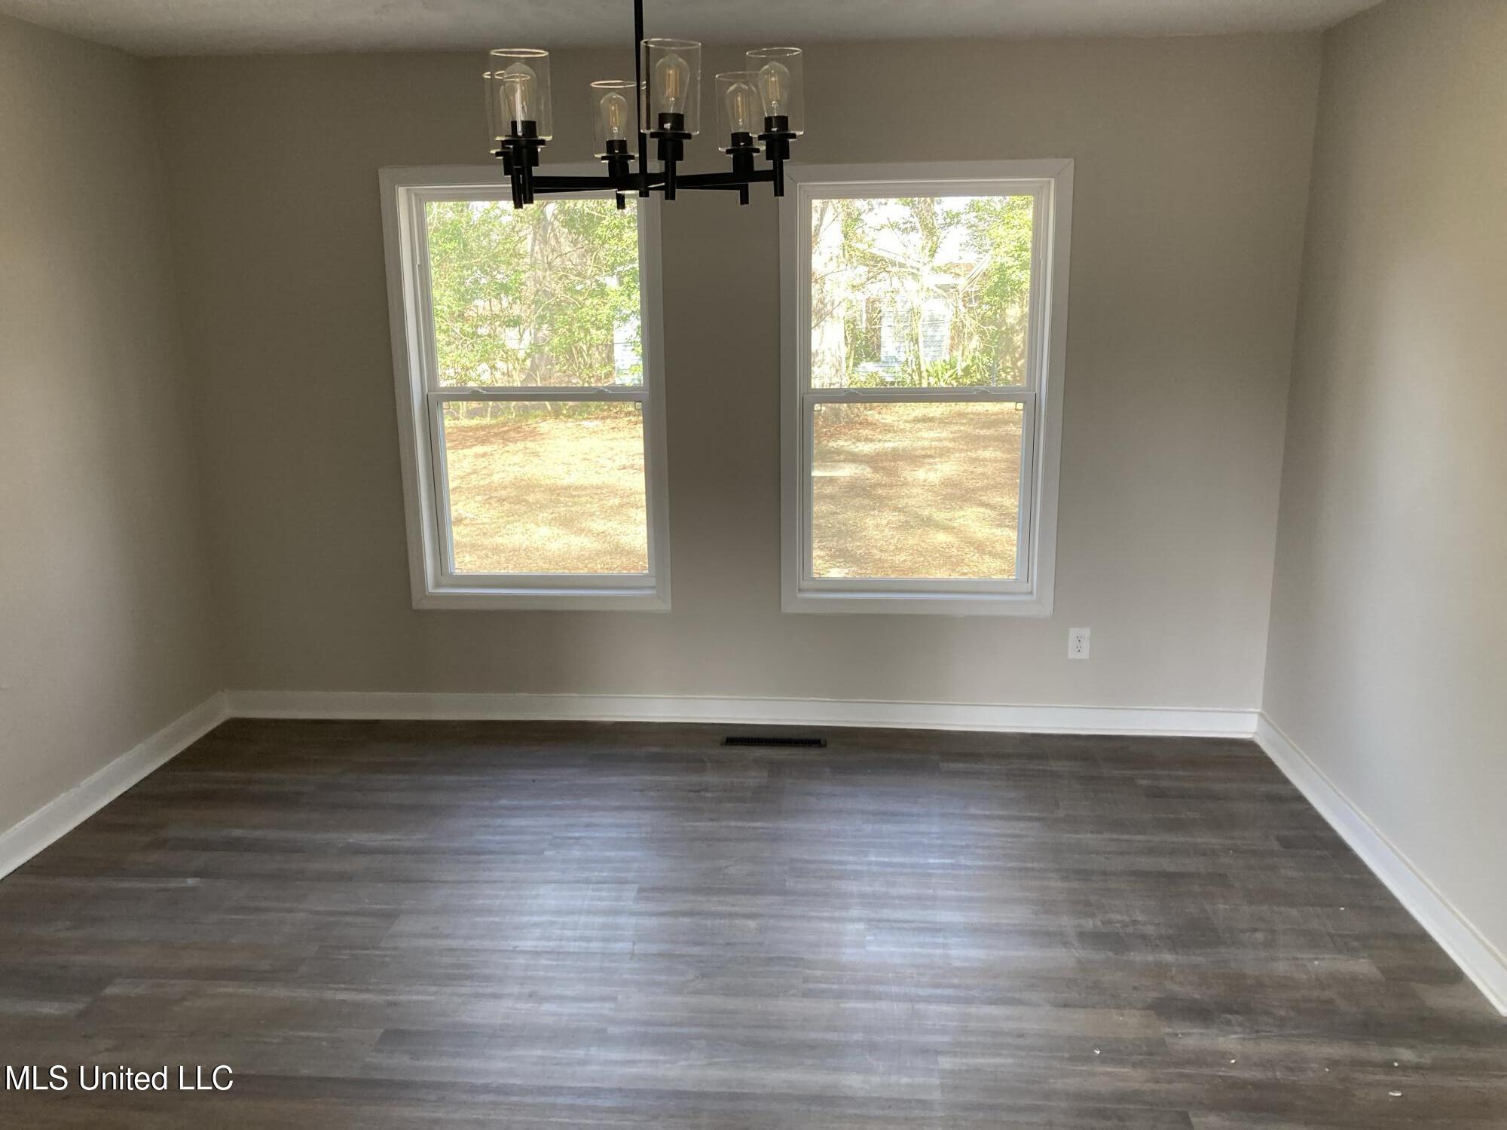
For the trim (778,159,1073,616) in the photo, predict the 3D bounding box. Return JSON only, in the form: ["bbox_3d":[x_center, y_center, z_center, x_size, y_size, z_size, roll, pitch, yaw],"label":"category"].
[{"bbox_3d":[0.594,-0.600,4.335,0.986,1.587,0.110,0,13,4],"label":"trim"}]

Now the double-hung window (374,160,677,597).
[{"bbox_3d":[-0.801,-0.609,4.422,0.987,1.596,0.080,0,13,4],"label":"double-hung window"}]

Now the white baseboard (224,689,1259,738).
[{"bbox_3d":[-0.108,0.561,4.611,3.949,0.102,0.020,0,13,4],"label":"white baseboard"}]

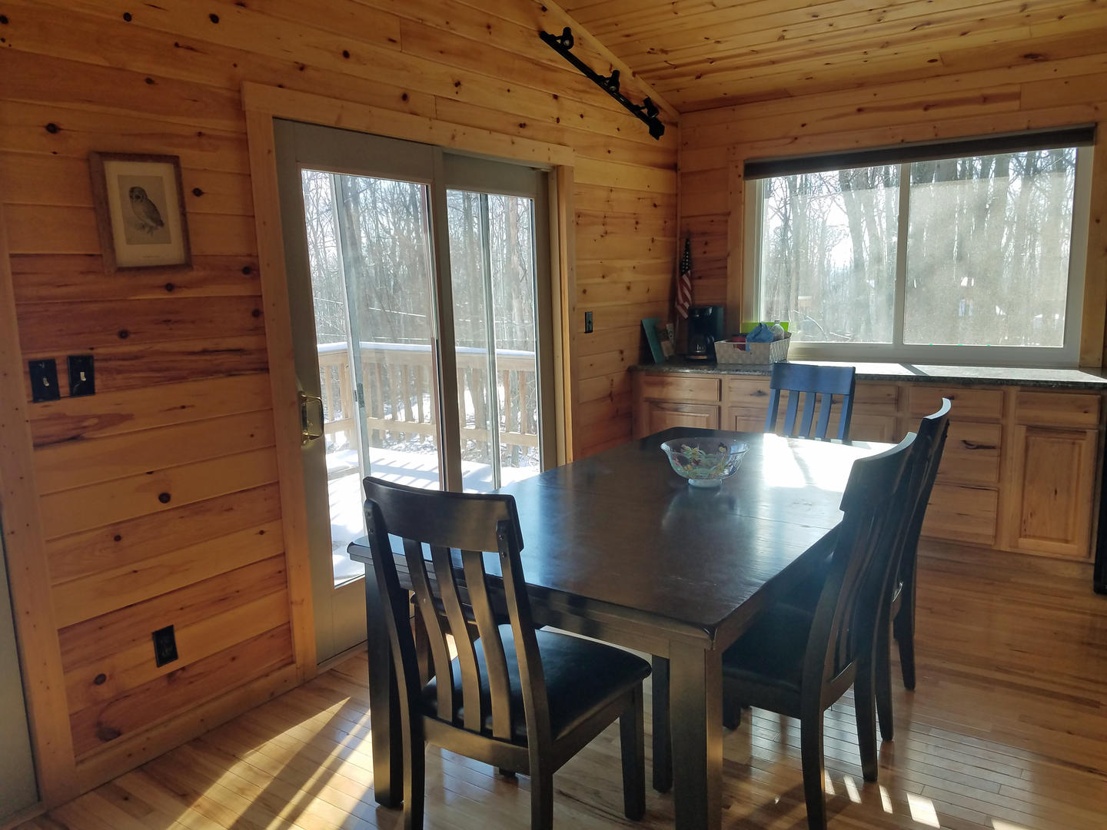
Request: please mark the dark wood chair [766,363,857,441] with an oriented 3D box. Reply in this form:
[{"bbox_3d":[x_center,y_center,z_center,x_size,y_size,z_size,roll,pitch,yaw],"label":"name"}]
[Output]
[{"bbox_3d":[1.062,0.312,3.707,0.465,1.020,0.590,5,12,38],"label":"dark wood chair"}]

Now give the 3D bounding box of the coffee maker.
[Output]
[{"bbox_3d":[0.985,-0.526,5.307,0.185,0.336,0.200,5,12,37],"label":"coffee maker"}]

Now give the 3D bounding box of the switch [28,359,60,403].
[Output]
[{"bbox_3d":[-1.399,-0.094,2.289,0.020,0.116,0.071,4,11,34],"label":"switch"}]

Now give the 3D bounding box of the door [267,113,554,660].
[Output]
[{"bbox_3d":[-0.467,-0.163,3.764,0.110,2.000,1.800,4,11,34],"label":"door"}]

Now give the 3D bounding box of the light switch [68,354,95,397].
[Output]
[{"bbox_3d":[-1.343,-0.110,2.370,0.020,0.116,0.071,4,11,34],"label":"light switch"}]

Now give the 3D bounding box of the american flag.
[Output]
[{"bbox_3d":[0.840,-0.884,5.365,0.120,0.530,0.090,0,9,14],"label":"american flag"}]

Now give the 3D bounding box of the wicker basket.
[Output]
[{"bbox_3d":[1.204,-0.394,5.063,0.360,0.140,0.330,3,10,28],"label":"wicker basket"}]

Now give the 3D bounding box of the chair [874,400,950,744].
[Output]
[{"bbox_3d":[0.962,0.466,2.777,0.590,1.020,0.465,4,11,34],"label":"chair"}]

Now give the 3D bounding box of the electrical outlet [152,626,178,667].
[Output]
[{"bbox_3d":[-1.230,0.733,2.638,0.012,0.116,0.071,4,11,34],"label":"electrical outlet"}]

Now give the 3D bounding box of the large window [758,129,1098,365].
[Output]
[{"bbox_3d":[1.974,-0.909,4.750,1.810,1.205,0.110,4,11,34],"label":"large window"}]

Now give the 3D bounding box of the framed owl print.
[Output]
[{"bbox_3d":[-1.224,-0.601,2.481,0.030,0.338,0.263,4,11,34],"label":"framed owl print"}]

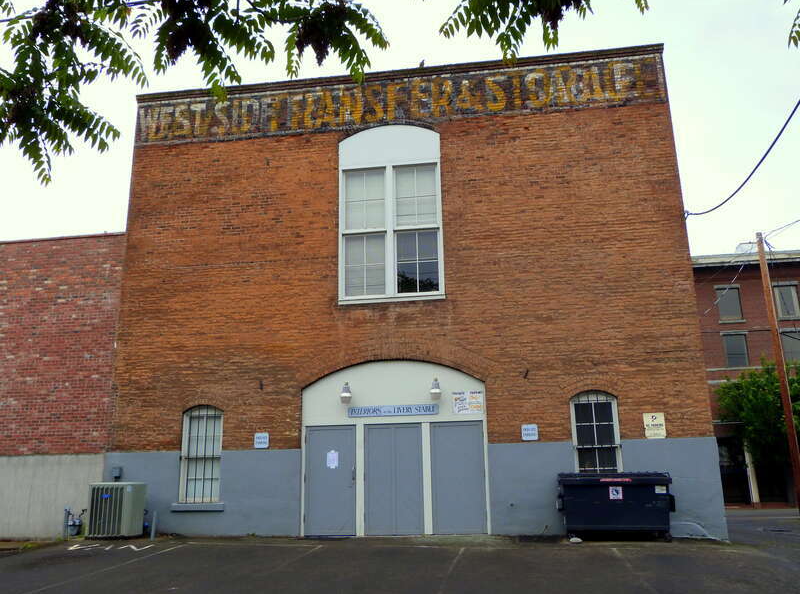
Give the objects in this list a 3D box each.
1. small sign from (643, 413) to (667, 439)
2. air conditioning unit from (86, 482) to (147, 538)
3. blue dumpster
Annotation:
[{"bbox_3d":[4.707,2.377,12.793,0.360,0.476,0.030,-3,-14,8],"label":"small sign"},{"bbox_3d":[-5.454,4.086,13.361,0.759,0.986,0.745,-3,-14,8],"label":"air conditioning unit"},{"bbox_3d":[3.734,3.667,12.119,1.940,1.098,0.900,-3,-14,8],"label":"blue dumpster"}]

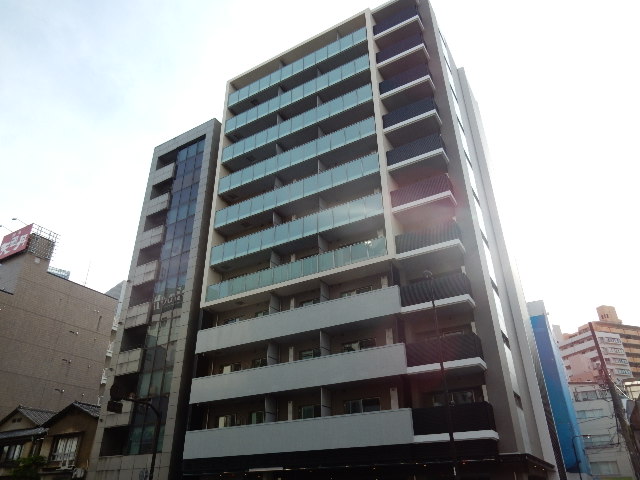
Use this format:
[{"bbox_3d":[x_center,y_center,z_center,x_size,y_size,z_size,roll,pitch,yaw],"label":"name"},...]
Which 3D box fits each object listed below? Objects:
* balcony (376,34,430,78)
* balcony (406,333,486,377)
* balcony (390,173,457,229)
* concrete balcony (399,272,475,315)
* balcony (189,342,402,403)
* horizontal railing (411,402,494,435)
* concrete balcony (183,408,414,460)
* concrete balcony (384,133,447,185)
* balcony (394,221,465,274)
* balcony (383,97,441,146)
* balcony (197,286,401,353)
[{"bbox_3d":[5.384,-11.922,30.106,3.108,1.344,1.254,-16,-33,26],"label":"balcony"},{"bbox_3d":[5.812,5.338,21.297,3.350,1.450,1.244,-16,-33,26],"label":"balcony"},{"bbox_3d":[5.710,-2.265,25.526,3.350,1.450,1.244,-16,-33,26],"label":"balcony"},{"bbox_3d":[5.778,2.803,22.707,3.350,1.450,1.244,-16,-33,26],"label":"concrete balcony"},{"bbox_3d":[-1.469,7.423,24.637,13.340,1.395,1.247,-16,-33,26],"label":"balcony"},{"bbox_3d":[5.790,7.788,19.990,3.205,1.146,1.099,-16,-33,26],"label":"horizontal railing"},{"bbox_3d":[-1.435,9.958,23.227,13.340,1.395,1.247,-16,-33,26],"label":"concrete balcony"},{"bbox_3d":[5.676,-4.799,26.935,3.350,1.450,1.244,-16,-33,26],"label":"concrete balcony"},{"bbox_3d":[5.526,0.282,23.247,3.108,1.344,1.254,-16,-33,26],"label":"balcony"},{"bbox_3d":[5.441,-7.041,27.363,3.108,1.344,1.254,-16,-33,26],"label":"balcony"},{"bbox_3d":[-1.503,4.889,26.046,13.340,1.395,1.247,-16,-33,26],"label":"balcony"}]

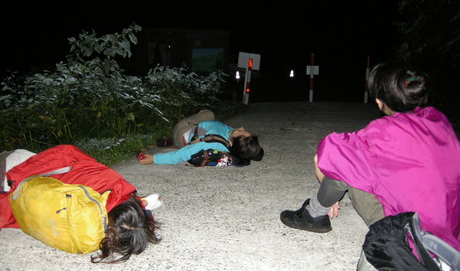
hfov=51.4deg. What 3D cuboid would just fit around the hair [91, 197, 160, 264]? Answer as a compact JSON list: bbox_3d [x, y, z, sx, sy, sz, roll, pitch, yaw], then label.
[{"bbox_3d":[-0.450,0.404,2.080,0.250,0.210,0.240,6,6,-41],"label":"hair"}]

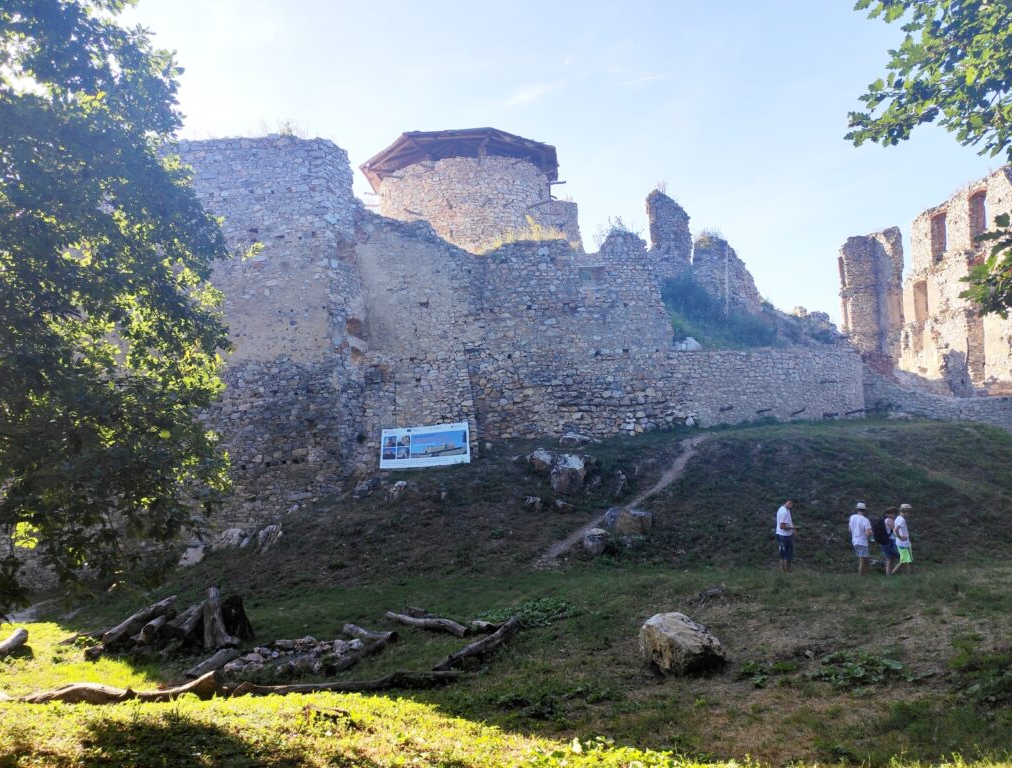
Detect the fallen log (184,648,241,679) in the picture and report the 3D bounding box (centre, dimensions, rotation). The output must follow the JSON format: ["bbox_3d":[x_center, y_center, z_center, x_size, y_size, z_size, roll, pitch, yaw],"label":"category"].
[{"bbox_3d":[-3.510,3.337,8.890,0.190,0.180,0.848,-2,-7,15],"label":"fallen log"}]

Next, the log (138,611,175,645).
[{"bbox_3d":[-4.551,3.198,9.725,0.200,0.200,0.890,1,-8,-9],"label":"log"}]

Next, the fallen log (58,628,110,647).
[{"bbox_3d":[-5.808,3.509,10.240,0.150,0.140,0.720,-6,-6,39],"label":"fallen log"}]

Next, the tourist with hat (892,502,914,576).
[{"bbox_3d":[9.353,3.647,17.400,0.420,1.700,0.460,1,-7,-7],"label":"tourist with hat"}]

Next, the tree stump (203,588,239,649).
[{"bbox_3d":[-3.629,2.981,9.400,0.410,0.720,0.340,0,-7,0],"label":"tree stump"}]

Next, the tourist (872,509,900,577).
[{"bbox_3d":[9.032,3.748,17.600,0.540,1.670,0.500,2,-8,-12],"label":"tourist"}]

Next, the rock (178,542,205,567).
[{"bbox_3d":[-7.060,3.827,16.600,0.540,0.500,0.460,0,-7,0],"label":"rock"}]

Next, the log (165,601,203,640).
[{"bbox_3d":[-4.444,3.282,10.300,0.180,0.170,0.720,-2,14,13],"label":"log"}]

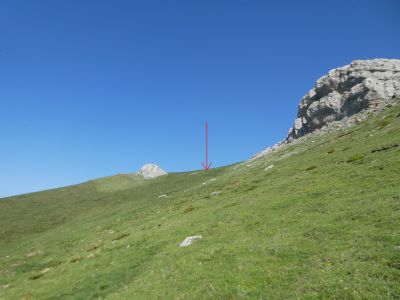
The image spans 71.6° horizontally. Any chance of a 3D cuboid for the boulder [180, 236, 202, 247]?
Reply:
[{"bbox_3d":[-0.199,2.152,6.500,0.500,0.200,0.360,0,-4,0],"label":"boulder"}]

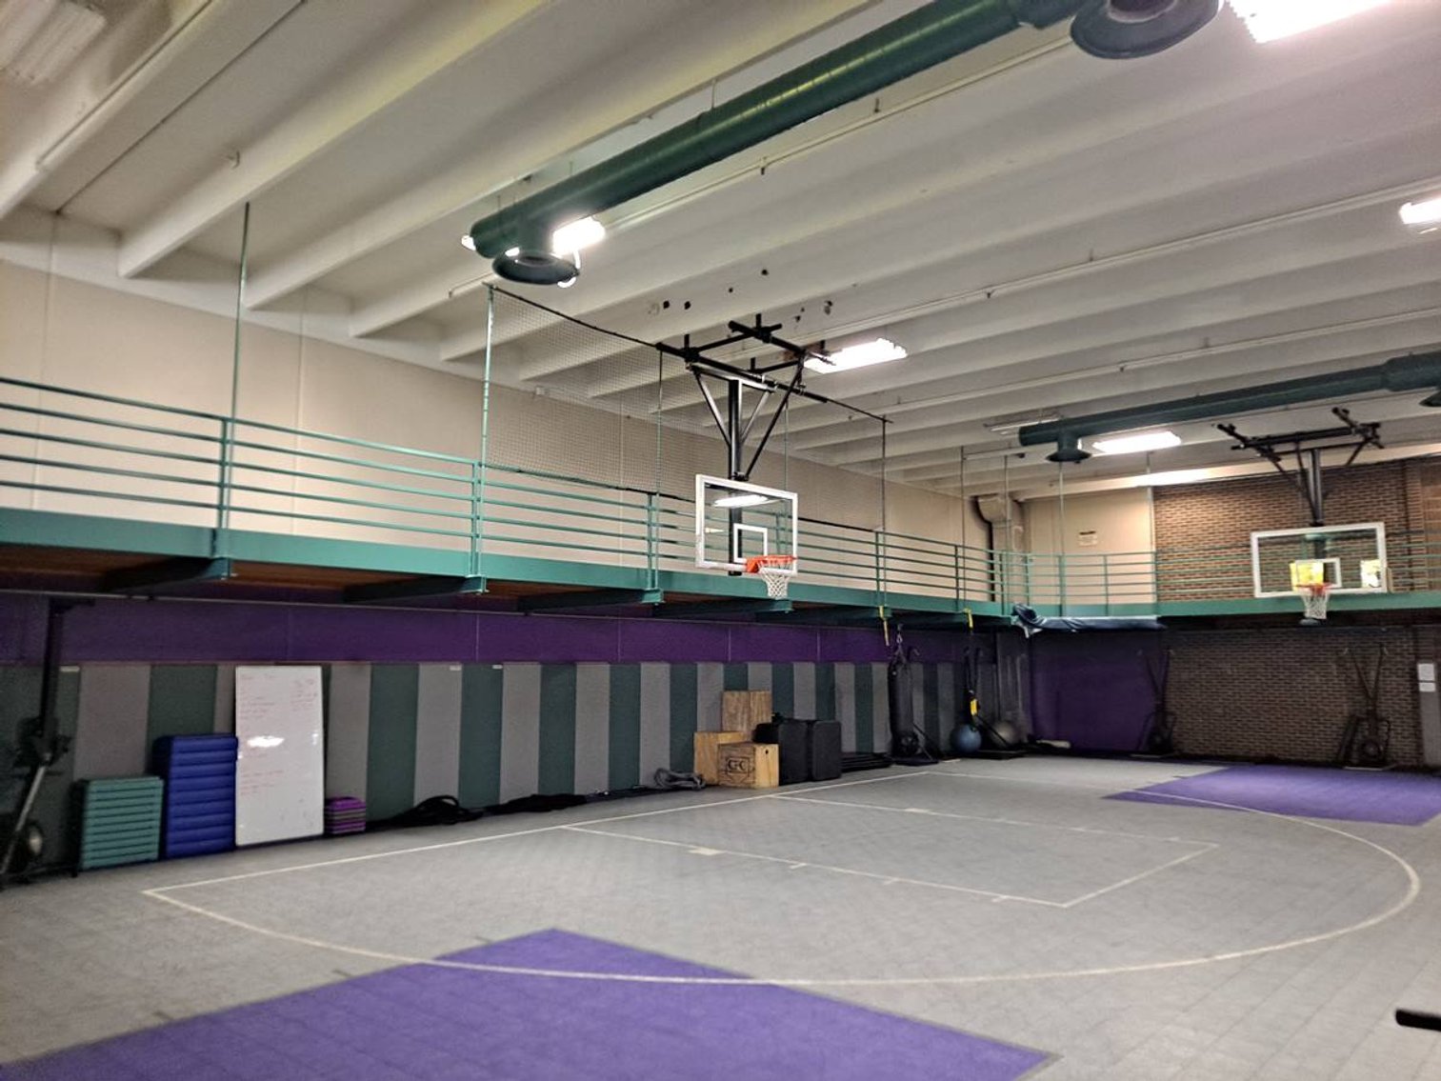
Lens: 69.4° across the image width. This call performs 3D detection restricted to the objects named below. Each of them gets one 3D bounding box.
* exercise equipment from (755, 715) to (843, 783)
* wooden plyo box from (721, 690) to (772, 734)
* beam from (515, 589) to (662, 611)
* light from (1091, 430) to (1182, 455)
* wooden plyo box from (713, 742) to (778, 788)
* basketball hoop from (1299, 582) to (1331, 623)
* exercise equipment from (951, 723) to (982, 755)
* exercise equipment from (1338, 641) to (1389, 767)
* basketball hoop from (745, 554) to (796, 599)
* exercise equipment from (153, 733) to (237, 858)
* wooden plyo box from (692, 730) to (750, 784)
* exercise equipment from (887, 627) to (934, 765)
[{"bbox_3d":[1.203,3.300,16.364,0.577,0.925,1.622,-6,-9,41],"label":"exercise equipment"},{"bbox_3d":[0.426,2.729,16.439,0.567,0.677,0.547,-6,-9,41],"label":"wooden plyo box"},{"bbox_3d":[-1.637,0.722,12.725,2.500,0.200,0.130,-6,-9,41],"label":"beam"},{"bbox_3d":[6.946,-1.638,17.496,1.220,0.120,0.500,-6,-9,41],"label":"light"},{"bbox_3d":[0.414,3.367,15.573,0.760,0.610,0.510,-7,-10,44],"label":"wooden plyo box"},{"bbox_3d":[9.356,0.966,16.345,0.488,0.537,0.567,-6,-9,41],"label":"basketball hoop"},{"bbox_3d":[4.969,4.002,21.017,0.650,0.650,0.650,-6,-9,41],"label":"exercise equipment"},{"bbox_3d":[11.410,2.934,18.490,0.880,2.150,0.900,-6,-9,41],"label":"exercise equipment"},{"bbox_3d":[0.593,0.431,12.195,0.630,0.500,0.480,-6,-9,41],"label":"basketball hoop"},{"bbox_3d":[-5.112,2.467,10.139,0.428,1.104,0.637,-6,-9,41],"label":"exercise equipment"},{"bbox_3d":[0.035,3.333,15.944,0.610,0.760,0.510,6,-9,-42],"label":"wooden plyo box"},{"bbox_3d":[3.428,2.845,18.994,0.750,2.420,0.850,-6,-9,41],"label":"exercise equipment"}]

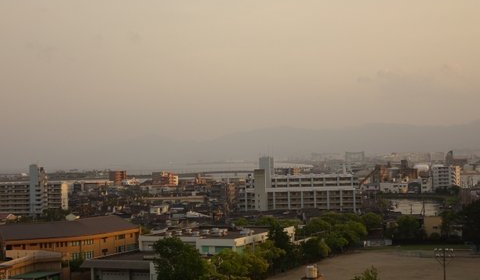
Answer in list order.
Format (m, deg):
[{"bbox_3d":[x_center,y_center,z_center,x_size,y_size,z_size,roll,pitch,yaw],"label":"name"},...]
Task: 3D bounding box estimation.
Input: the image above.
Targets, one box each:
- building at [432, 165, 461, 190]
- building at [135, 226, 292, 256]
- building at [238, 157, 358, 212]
[{"bbox_3d":[157.600,28.700,696.000,14.500,19.500,17.000,-2,-1,40],"label":"building"},{"bbox_3d":[-5.500,30.400,270.800,29.000,6.500,48.000,-1,-1,23],"label":"building"},{"bbox_3d":[27.600,21.900,431.000,56.000,27.000,18.000,-1,-1,0],"label":"building"}]

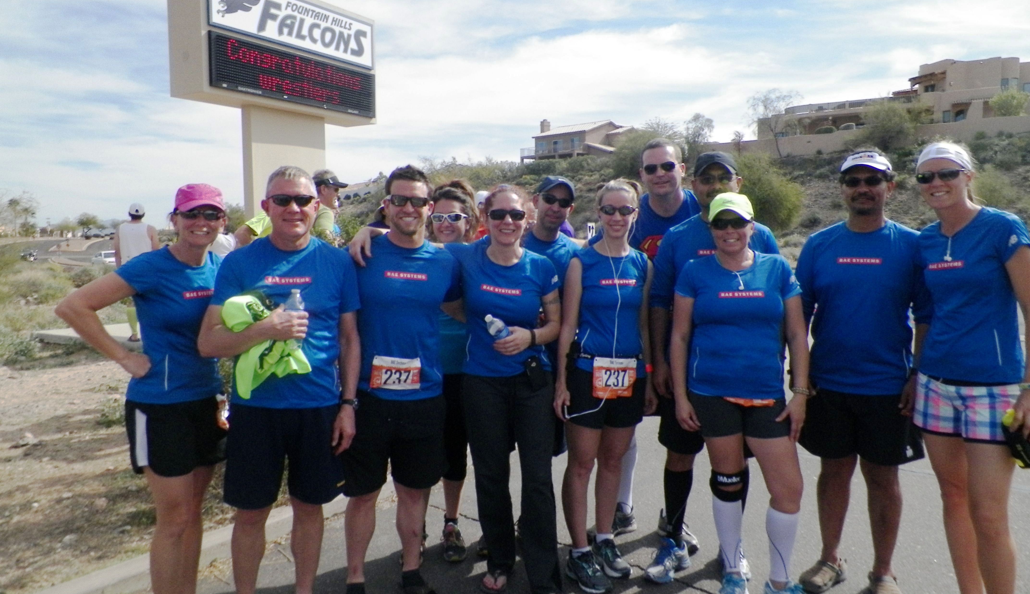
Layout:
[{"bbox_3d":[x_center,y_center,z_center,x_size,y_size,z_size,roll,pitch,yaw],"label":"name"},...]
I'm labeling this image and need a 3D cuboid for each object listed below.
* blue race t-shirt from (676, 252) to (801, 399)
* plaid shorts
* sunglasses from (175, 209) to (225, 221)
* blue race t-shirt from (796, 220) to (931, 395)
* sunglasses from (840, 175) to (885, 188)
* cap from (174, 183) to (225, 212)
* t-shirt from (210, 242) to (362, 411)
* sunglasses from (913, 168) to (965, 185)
[{"bbox_3d":[0.844,0.105,2.820,0.460,0.560,0.270,1,5,9],"label":"blue race t-shirt"},{"bbox_3d":[1.527,0.358,2.500,0.260,0.250,0.340,-5,7,-38],"label":"plaid shorts"},{"bbox_3d":[-1.057,-0.277,2.500,0.148,0.045,0.155,1,4,-26],"label":"sunglasses"},{"bbox_3d":[1.319,0.044,2.820,0.500,0.650,0.300,1,5,19],"label":"blue race t-shirt"},{"bbox_3d":[1.340,-0.446,2.850,0.145,0.045,0.150,6,13,31],"label":"sunglasses"},{"bbox_3d":[-1.067,-0.334,2.520,0.170,0.120,0.250,-2,6,-27],"label":"cap"},{"bbox_3d":[-0.788,0.079,2.550,0.490,0.575,0.280,-2,5,-19],"label":"t-shirt"},{"bbox_3d":[1.382,-0.387,2.396,0.145,0.045,0.140,-6,-2,-45],"label":"sunglasses"}]

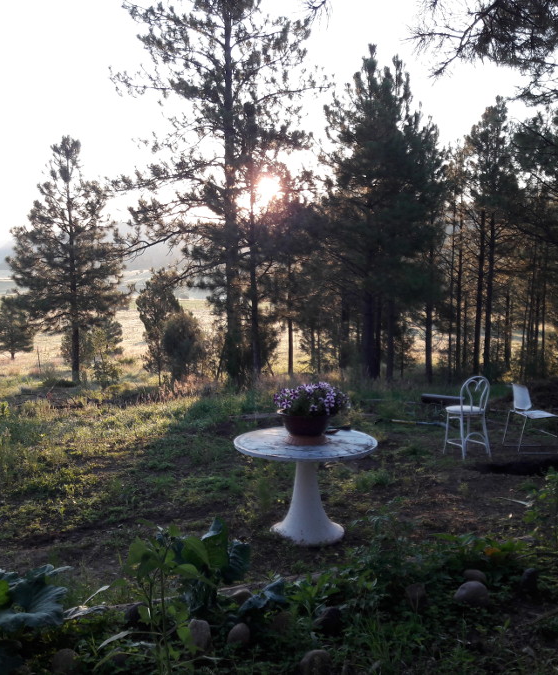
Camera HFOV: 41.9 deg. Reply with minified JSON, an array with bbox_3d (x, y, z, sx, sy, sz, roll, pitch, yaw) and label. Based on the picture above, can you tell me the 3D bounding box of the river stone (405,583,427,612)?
[{"bbox_3d":[0.785,1.484,4.154,0.119,0.155,0.130,0,4,0],"label":"river stone"}]

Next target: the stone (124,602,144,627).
[{"bbox_3d":[-0.794,1.512,3.974,0.104,0.118,0.105,0,4,0],"label":"stone"}]

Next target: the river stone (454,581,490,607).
[{"bbox_3d":[1.141,1.518,4.314,0.213,0.147,0.171,0,5,0],"label":"river stone"}]

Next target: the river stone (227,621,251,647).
[{"bbox_3d":[-0.203,1.523,3.746,0.117,0.121,0.113,0,4,0],"label":"river stone"}]

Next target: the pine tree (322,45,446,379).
[{"bbox_3d":[2.656,-3.053,18.161,3.151,8.268,3.151,0,5,0],"label":"pine tree"}]

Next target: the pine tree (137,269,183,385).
[{"bbox_3d":[-2.849,-0.229,17.384,1.106,2.824,1.106,0,5,0],"label":"pine tree"}]

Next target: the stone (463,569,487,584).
[{"bbox_3d":[1.223,1.509,4.529,0.155,0.130,0.132,0,5,0],"label":"stone"}]

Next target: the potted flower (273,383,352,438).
[{"bbox_3d":[0.245,0.555,5.500,0.540,0.400,0.480,0,4,0],"label":"potted flower"}]

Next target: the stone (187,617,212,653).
[{"bbox_3d":[-0.411,1.541,3.765,0.130,0.191,0.104,0,5,0],"label":"stone"}]

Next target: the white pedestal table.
[{"bbox_3d":[0.210,1.179,5.740,1.125,0.730,1.125,0,5,0],"label":"white pedestal table"}]

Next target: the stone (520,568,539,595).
[{"bbox_3d":[1.526,1.492,4.434,0.128,0.179,0.115,0,5,0],"label":"stone"}]

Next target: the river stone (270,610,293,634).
[{"bbox_3d":[0.013,1.512,3.862,0.121,0.115,0.112,0,4,0],"label":"river stone"}]

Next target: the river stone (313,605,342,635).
[{"bbox_3d":[0.263,1.501,3.862,0.151,0.134,0.135,0,4,0],"label":"river stone"}]

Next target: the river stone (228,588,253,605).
[{"bbox_3d":[-0.216,1.545,4.319,0.160,0.092,0.136,0,5,0],"label":"river stone"}]

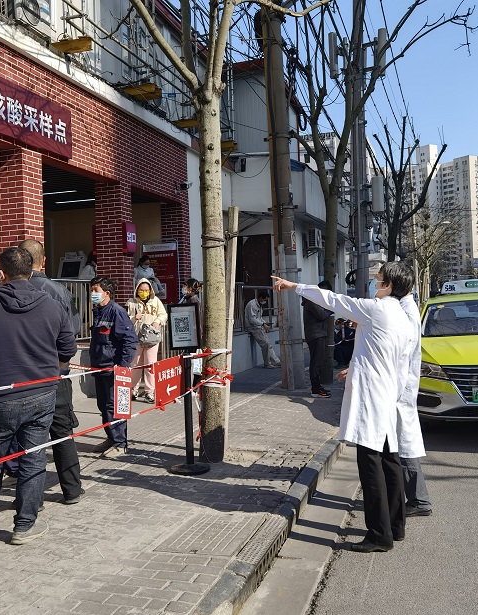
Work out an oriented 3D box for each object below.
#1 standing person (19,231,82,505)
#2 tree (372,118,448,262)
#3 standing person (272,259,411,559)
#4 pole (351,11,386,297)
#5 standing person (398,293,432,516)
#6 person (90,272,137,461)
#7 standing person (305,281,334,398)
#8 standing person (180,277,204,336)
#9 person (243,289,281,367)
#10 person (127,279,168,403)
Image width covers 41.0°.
[{"bbox_3d":[-1.284,0.433,4.180,0.560,1.730,0.420,-2,1,6],"label":"standing person"},{"bbox_3d":[5.065,-2.246,19.000,2.100,6.300,2.000,-1,1,18],"label":"tree"},{"bbox_3d":[0.689,0.603,3.950,0.780,1.700,0.580,-1,1,41],"label":"standing person"},{"bbox_3d":[2.943,-3.465,15.000,0.700,9.000,0.600,-1,1,18],"label":"pole"},{"bbox_3d":[1.106,0.558,4.380,0.360,1.670,0.500,-1,1,25],"label":"standing person"},{"bbox_3d":[-1.177,0.530,6.000,0.360,1.620,0.480,-2,1,-30],"label":"person"},{"bbox_3d":[1.119,0.443,9.000,0.400,1.620,0.500,-2,1,6],"label":"standing person"},{"bbox_3d":[-0.626,0.399,8.800,0.380,1.600,0.480,-2,1,-15],"label":"standing person"},{"bbox_3d":[0.470,0.430,12.800,0.660,1.500,0.500,-2,1,18],"label":"person"},{"bbox_3d":[-1.258,0.442,8.700,0.530,1.660,0.380,-2,1,0],"label":"person"}]

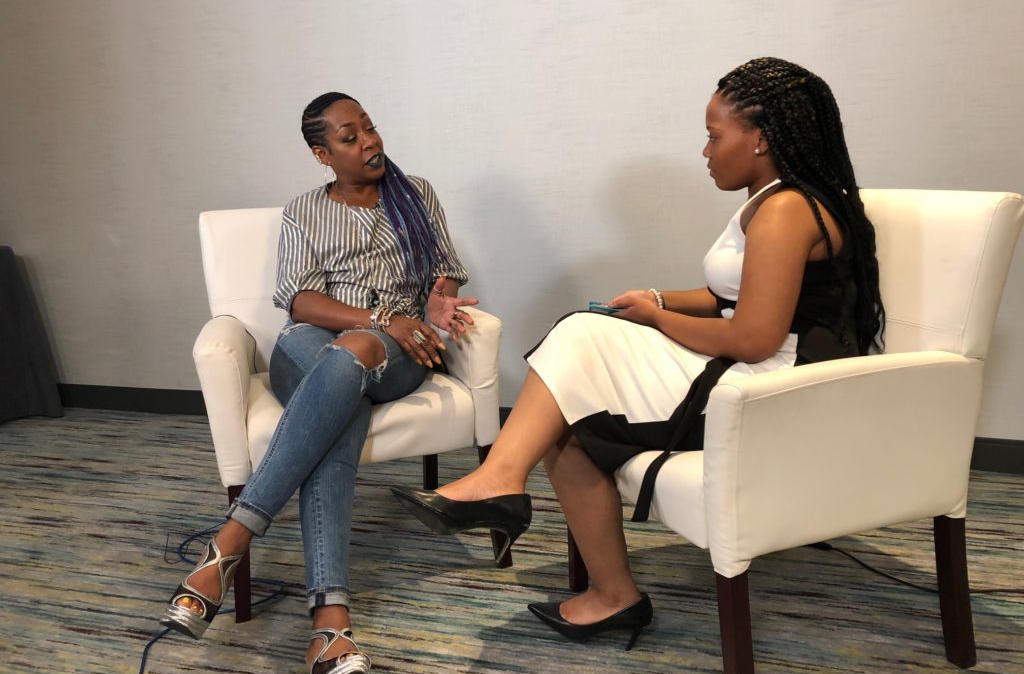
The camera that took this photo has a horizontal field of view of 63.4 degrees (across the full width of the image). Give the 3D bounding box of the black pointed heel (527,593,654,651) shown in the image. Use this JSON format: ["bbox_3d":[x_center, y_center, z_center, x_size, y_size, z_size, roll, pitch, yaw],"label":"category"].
[{"bbox_3d":[0.148,0.548,1.671,0.275,0.130,0.085,5,14,32],"label":"black pointed heel"}]

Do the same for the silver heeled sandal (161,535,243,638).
[{"bbox_3d":[-0.577,0.497,1.630,0.090,0.200,0.245,26,-29,1],"label":"silver heeled sandal"}]

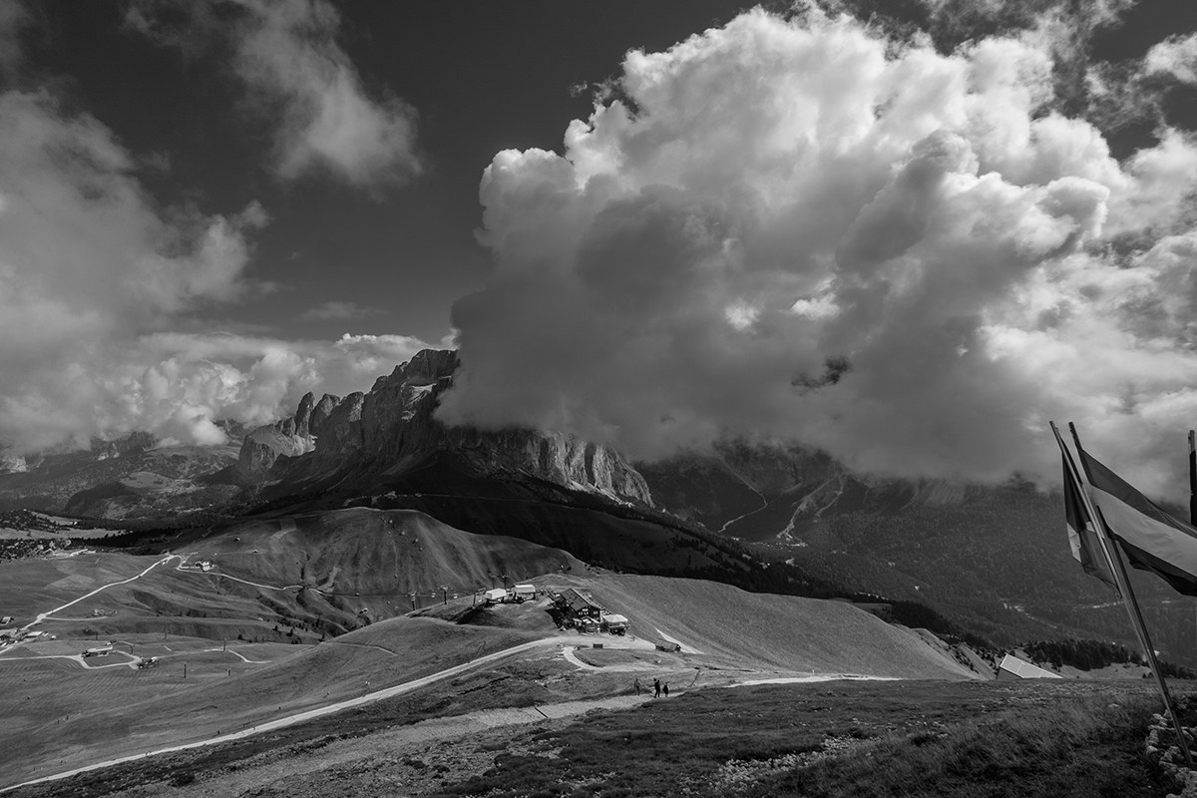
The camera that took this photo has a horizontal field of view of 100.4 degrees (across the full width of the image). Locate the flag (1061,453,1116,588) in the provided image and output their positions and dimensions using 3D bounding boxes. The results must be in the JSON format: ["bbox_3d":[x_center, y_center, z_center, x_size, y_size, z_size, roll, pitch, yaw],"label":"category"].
[{"bbox_3d":[5.898,1.458,6.000,0.450,1.500,0.300,-3,-6,34],"label":"flag"}]

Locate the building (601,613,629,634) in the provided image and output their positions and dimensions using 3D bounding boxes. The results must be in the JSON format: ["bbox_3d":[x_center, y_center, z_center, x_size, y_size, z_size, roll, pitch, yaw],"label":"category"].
[{"bbox_3d":[7.531,100.428,221.500,7.200,5.800,7.600,2,-5,-22],"label":"building"}]

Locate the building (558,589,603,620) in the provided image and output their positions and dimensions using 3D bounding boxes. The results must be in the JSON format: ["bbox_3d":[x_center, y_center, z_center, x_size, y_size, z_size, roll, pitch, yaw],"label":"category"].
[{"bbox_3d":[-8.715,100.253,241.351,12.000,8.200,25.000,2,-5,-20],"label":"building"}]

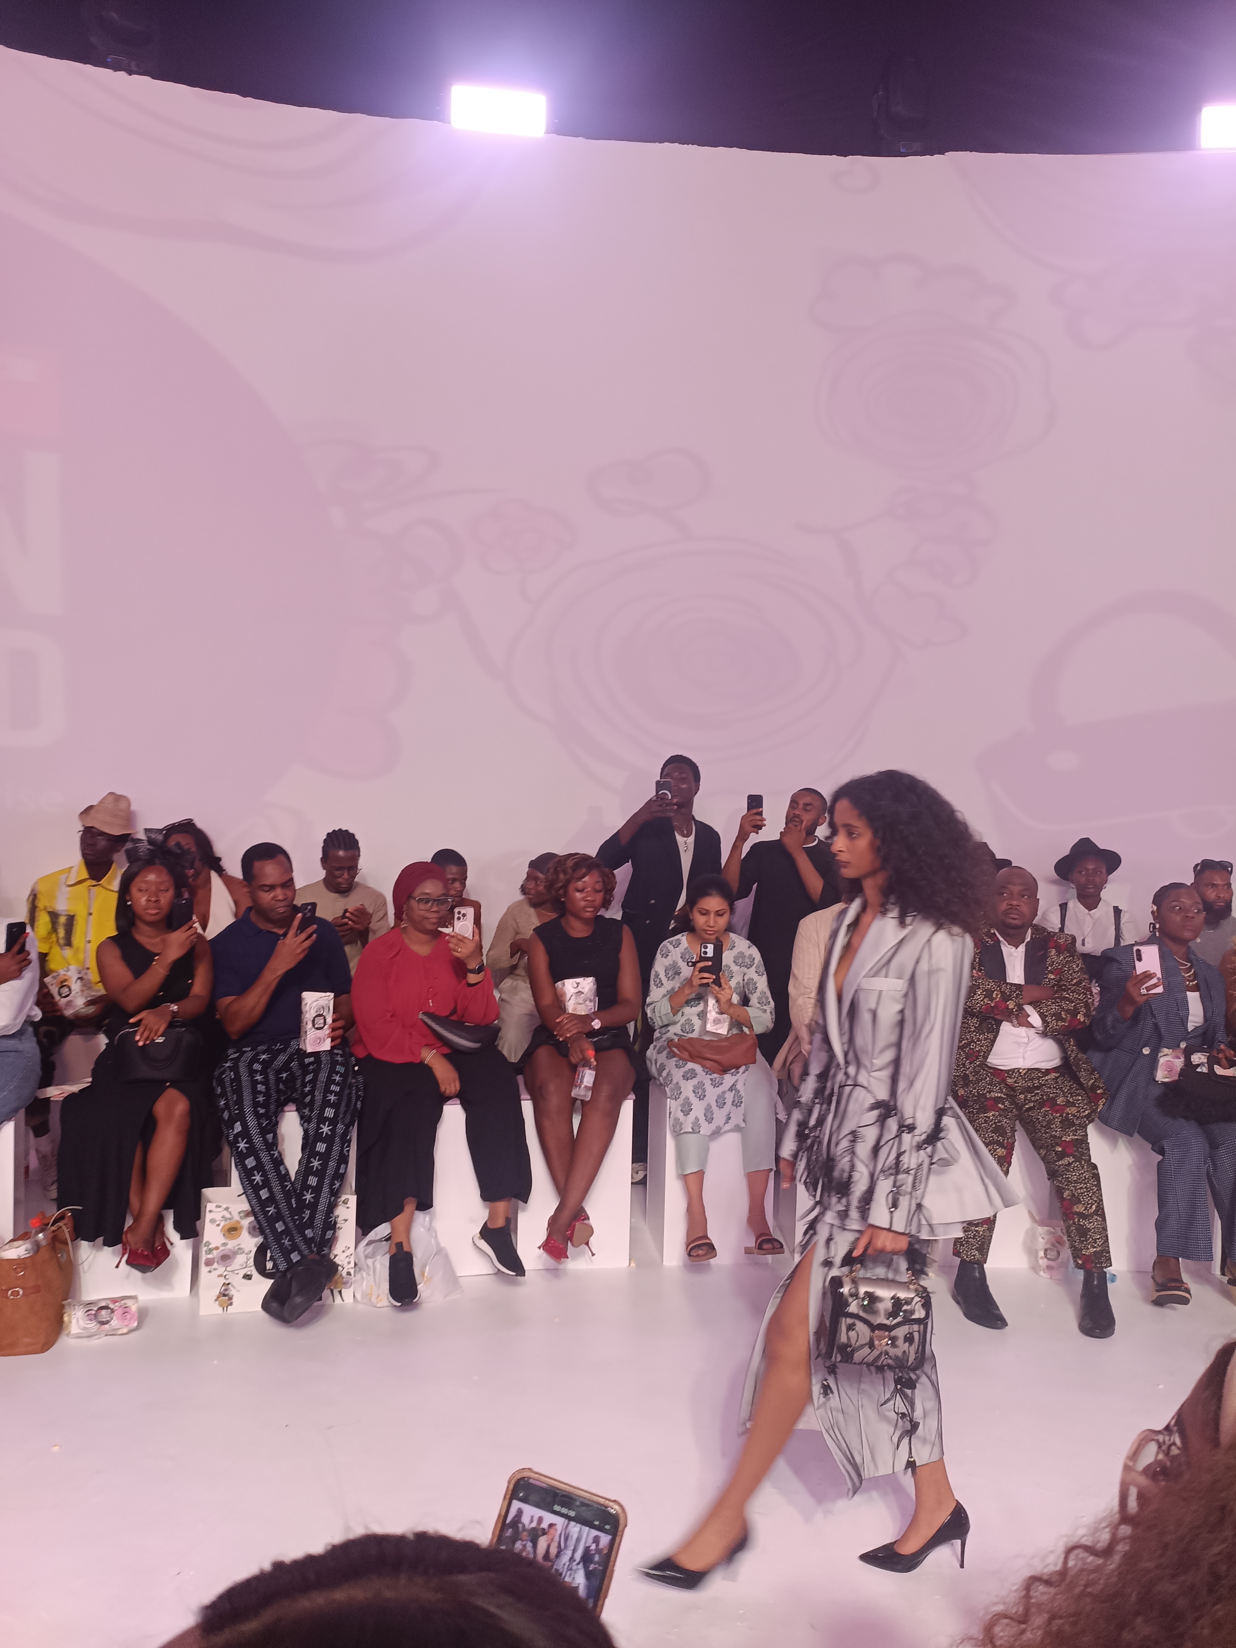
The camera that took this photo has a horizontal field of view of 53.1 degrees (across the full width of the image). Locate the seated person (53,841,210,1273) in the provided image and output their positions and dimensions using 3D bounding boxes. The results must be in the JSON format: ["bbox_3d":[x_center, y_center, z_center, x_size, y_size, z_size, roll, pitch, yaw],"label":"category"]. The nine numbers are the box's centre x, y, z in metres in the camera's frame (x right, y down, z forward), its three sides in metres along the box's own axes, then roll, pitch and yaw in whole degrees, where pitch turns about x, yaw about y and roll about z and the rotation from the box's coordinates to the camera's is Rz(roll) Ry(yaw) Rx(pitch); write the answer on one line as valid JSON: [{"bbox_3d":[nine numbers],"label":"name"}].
[{"bbox_3d":[-1.619,0.773,4.200,0.530,1.370,0.630,1,2,-10],"label":"seated person"}]

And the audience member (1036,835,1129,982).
[{"bbox_3d":[1.966,0.840,5.200,0.460,1.530,0.600,2,2,12],"label":"audience member"}]

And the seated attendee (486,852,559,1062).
[{"bbox_3d":[-0.328,0.828,5.306,0.510,1.390,0.750,2,3,0],"label":"seated attendee"}]

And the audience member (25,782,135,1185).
[{"bbox_3d":[-2.167,0.679,5.100,0.530,1.610,0.760,1,3,-10],"label":"audience member"}]

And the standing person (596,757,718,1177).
[{"bbox_3d":[0.179,0.655,5.300,0.540,1.860,0.480,1,2,-10],"label":"standing person"}]

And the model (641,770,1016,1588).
[{"bbox_3d":[0.479,0.780,2.800,0.800,1.805,0.480,1,2,-10],"label":"model"}]

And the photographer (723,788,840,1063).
[{"bbox_3d":[0.725,0.724,5.300,0.540,1.750,0.450,2,2,12],"label":"photographer"}]

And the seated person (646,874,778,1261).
[{"bbox_3d":[0.341,0.870,4.580,0.490,1.350,0.630,1,2,-3],"label":"seated person"}]

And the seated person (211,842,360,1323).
[{"bbox_3d":[-1.129,0.839,4.250,0.530,1.500,0.740,1,2,-8],"label":"seated person"}]

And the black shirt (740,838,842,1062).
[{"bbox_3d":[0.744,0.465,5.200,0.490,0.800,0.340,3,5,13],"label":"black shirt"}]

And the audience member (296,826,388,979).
[{"bbox_3d":[-1.179,0.769,5.234,0.500,1.470,0.750,1,3,-8],"label":"audience member"}]

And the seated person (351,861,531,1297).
[{"bbox_3d":[-0.639,0.847,4.376,0.600,1.400,0.740,1,3,-9],"label":"seated person"}]

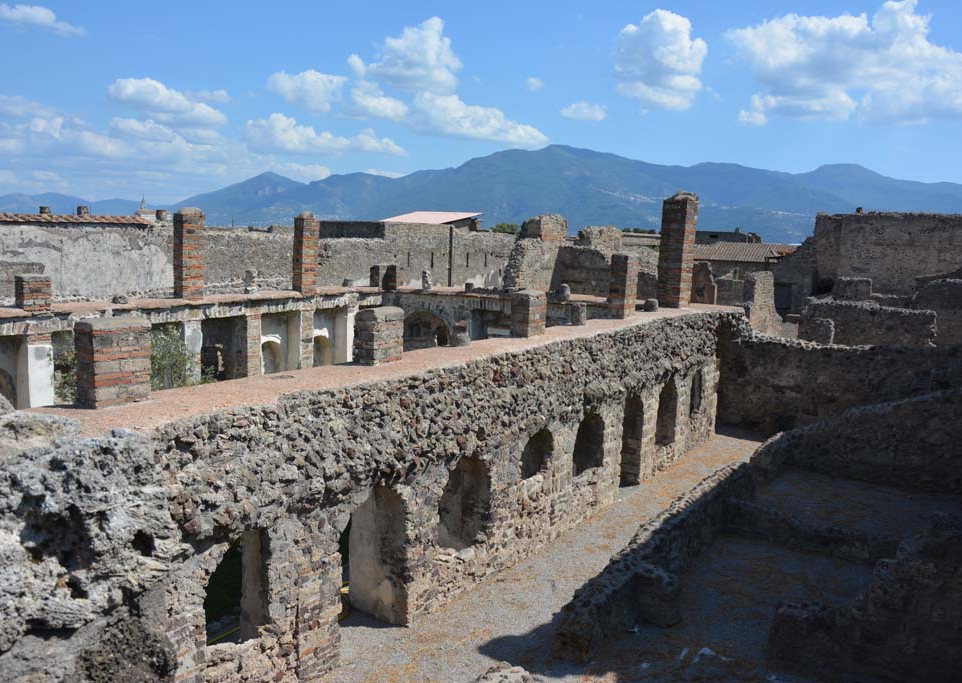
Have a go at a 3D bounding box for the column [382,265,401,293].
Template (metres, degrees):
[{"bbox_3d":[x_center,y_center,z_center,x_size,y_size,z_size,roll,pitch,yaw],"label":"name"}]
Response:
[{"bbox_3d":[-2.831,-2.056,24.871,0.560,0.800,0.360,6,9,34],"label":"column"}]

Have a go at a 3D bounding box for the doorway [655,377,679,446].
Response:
[{"bbox_3d":[3.420,1.313,14.933,0.434,1.318,0.977,8,10,34],"label":"doorway"}]

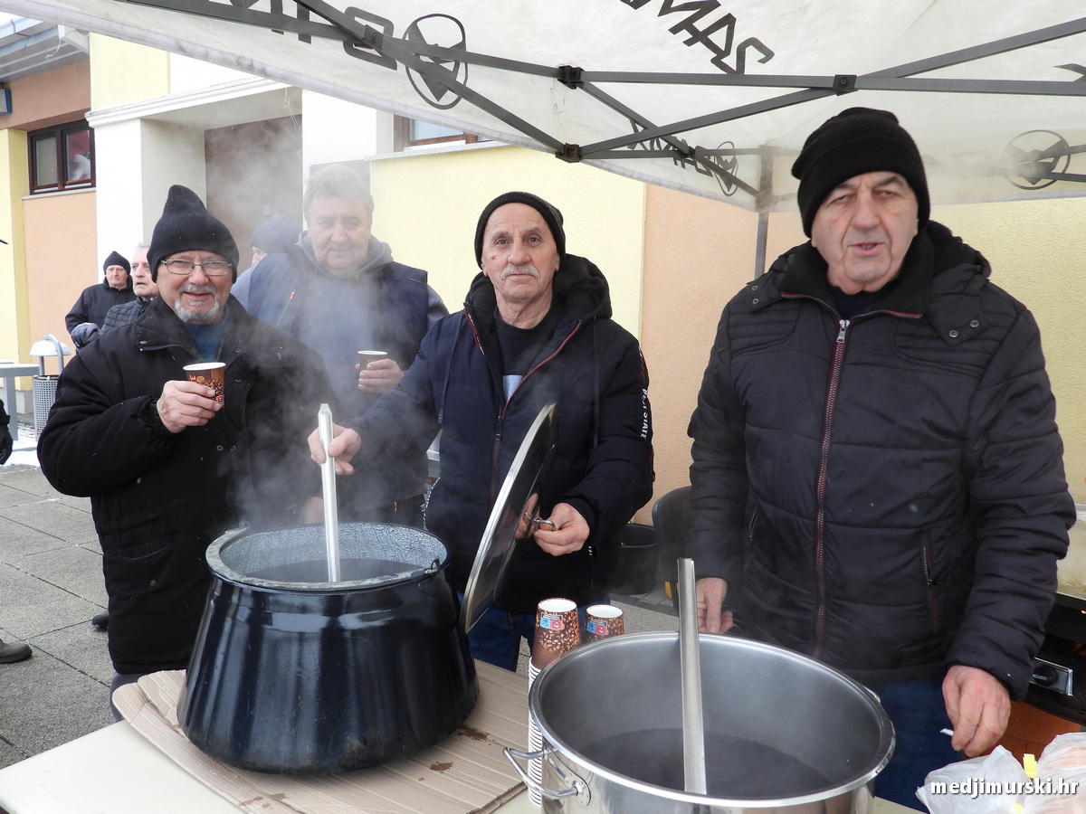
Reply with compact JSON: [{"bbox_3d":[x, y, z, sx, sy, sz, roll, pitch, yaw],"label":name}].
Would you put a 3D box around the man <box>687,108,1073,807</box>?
[{"bbox_3d":[0.511,0.405,1.394,0.620,1.735,0.400,5,7,28],"label":"man"}]

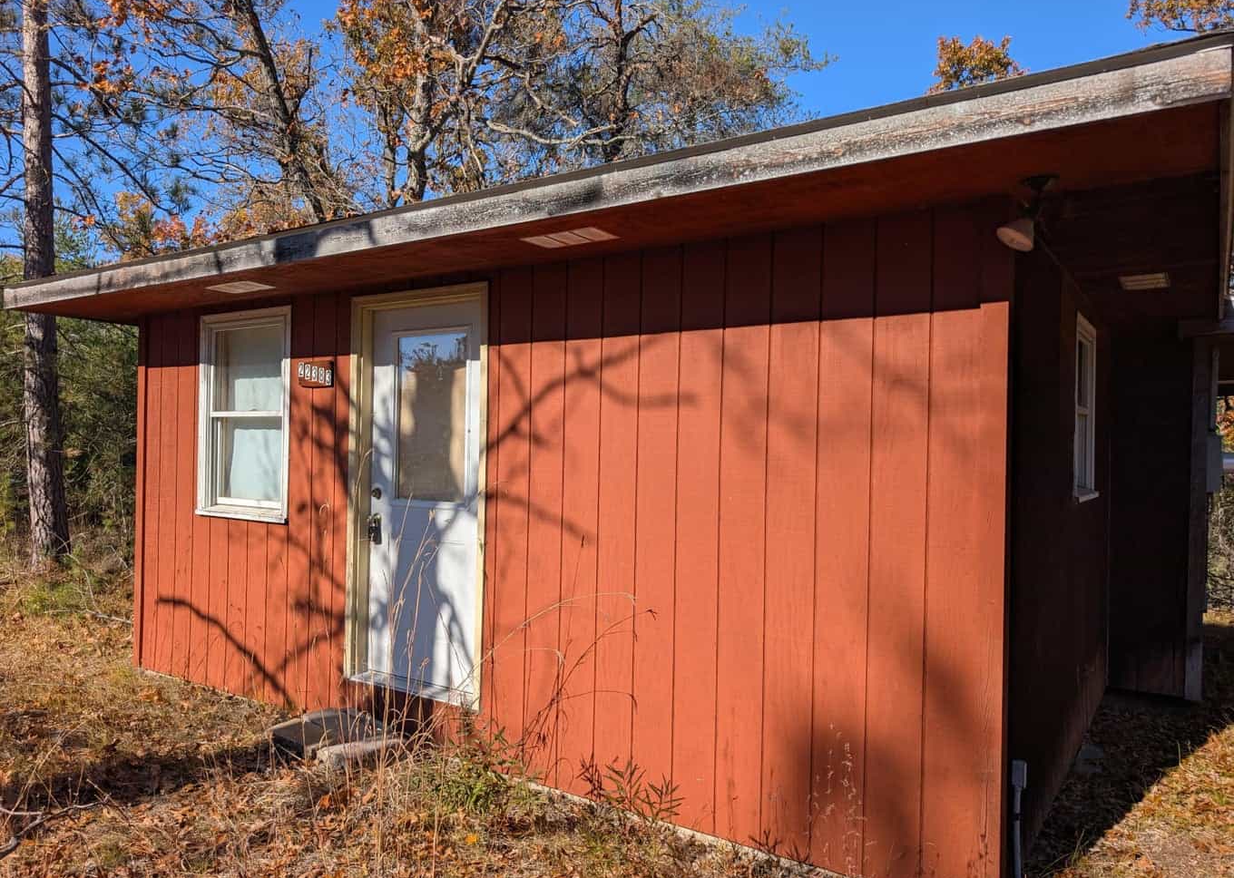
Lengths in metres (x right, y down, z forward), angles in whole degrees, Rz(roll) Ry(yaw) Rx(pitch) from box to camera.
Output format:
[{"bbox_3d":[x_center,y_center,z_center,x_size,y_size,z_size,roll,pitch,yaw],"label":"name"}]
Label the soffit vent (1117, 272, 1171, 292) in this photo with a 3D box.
[{"bbox_3d":[2.655,-0.793,4.311,0.205,0.020,0.410,1,0,34],"label":"soffit vent"}]

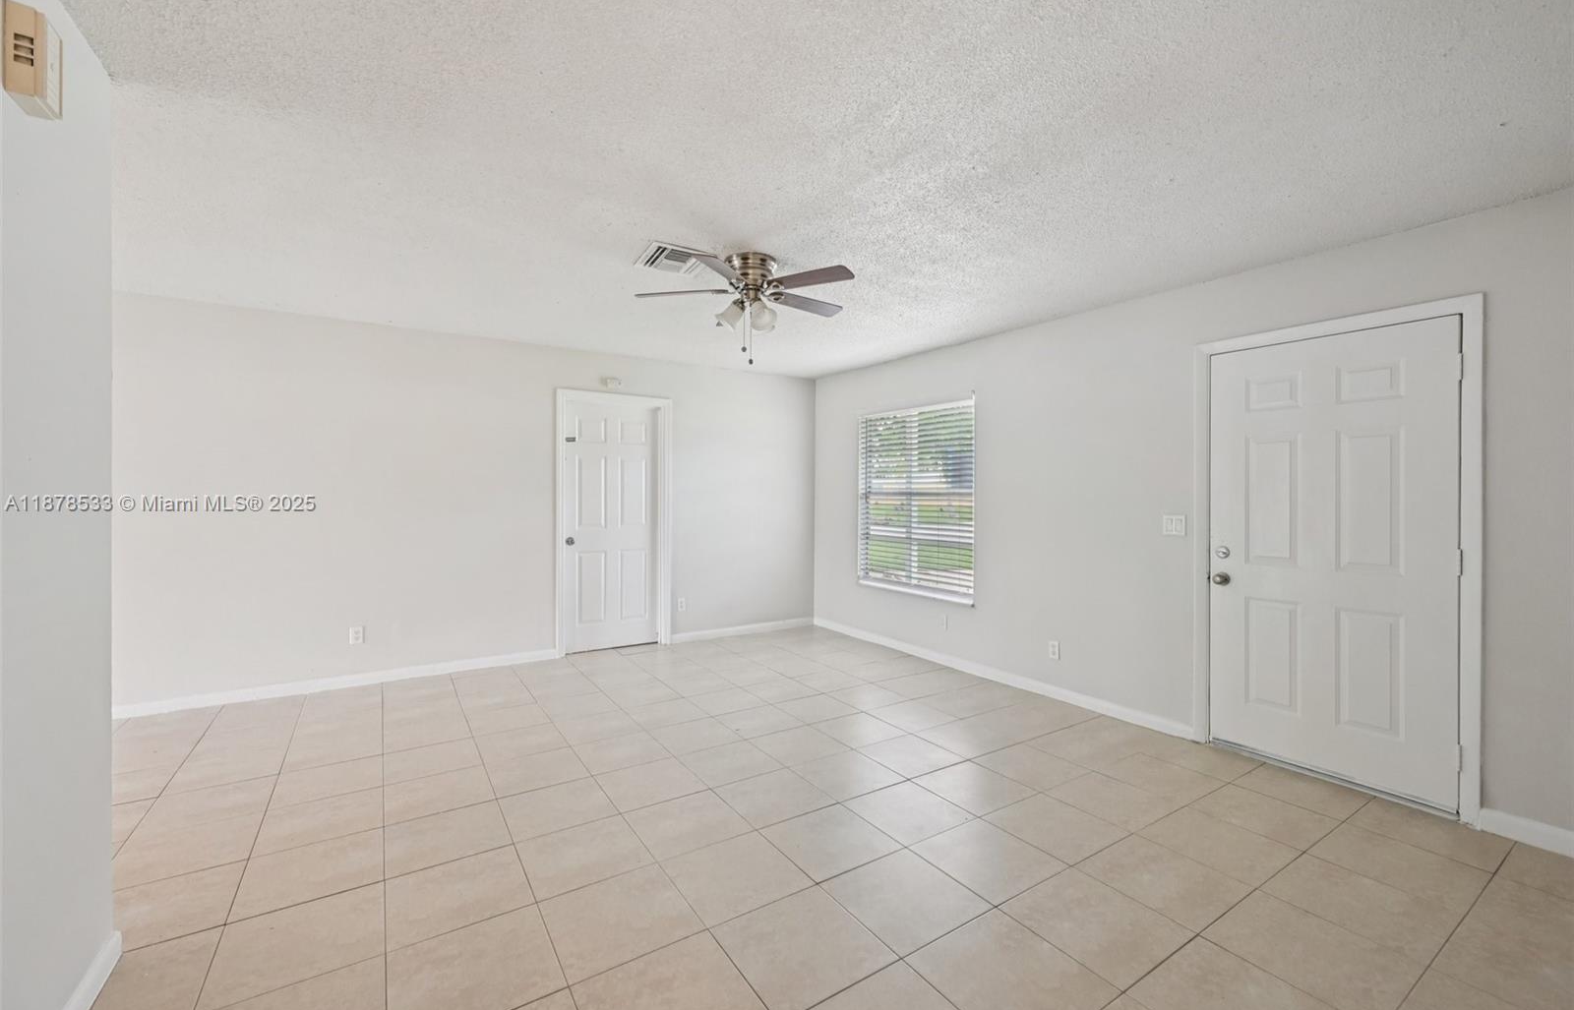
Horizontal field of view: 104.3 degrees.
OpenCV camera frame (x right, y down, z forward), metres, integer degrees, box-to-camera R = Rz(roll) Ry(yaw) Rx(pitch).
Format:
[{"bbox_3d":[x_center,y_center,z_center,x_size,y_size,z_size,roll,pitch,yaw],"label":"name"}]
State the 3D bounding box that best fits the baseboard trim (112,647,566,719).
[{"bbox_3d":[-2.830,1.185,4.159,2.443,0.075,0.018,0,1,-33],"label":"baseboard trim"}]

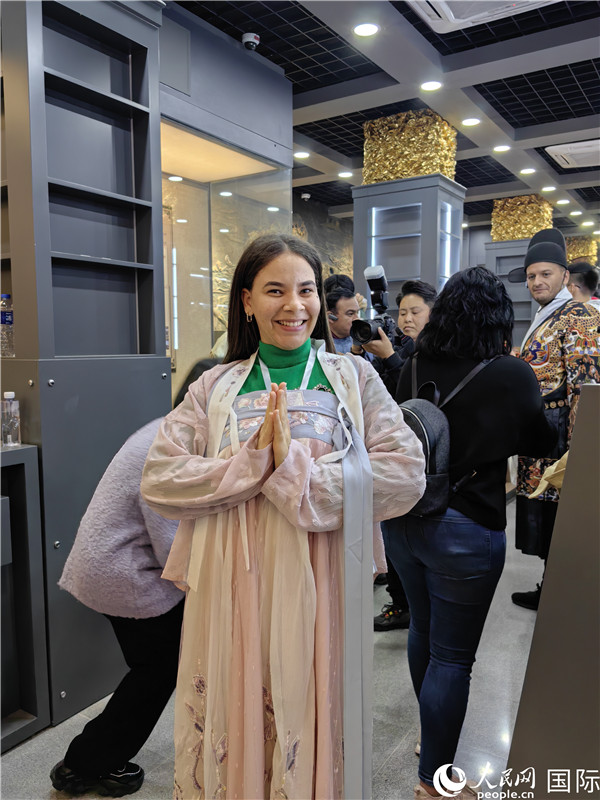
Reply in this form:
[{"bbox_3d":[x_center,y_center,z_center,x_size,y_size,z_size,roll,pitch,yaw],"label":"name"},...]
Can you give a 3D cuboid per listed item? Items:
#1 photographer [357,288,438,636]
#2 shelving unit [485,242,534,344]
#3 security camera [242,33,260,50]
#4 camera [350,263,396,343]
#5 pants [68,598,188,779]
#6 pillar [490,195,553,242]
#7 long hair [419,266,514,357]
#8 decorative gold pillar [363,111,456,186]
[{"bbox_3d":[0.536,0.287,2.977,0.480,1.660,0.420,5,7,42],"label":"photographer"},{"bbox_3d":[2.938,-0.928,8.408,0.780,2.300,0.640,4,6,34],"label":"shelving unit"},{"bbox_3d":[-0.297,-2.192,3.815,0.115,0.095,0.115,0,5,0],"label":"security camera"},{"bbox_3d":[0.322,-0.413,2.700,0.150,0.320,0.220,5,15,41],"label":"camera"},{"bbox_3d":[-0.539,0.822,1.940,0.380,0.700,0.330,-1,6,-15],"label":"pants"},{"bbox_3d":[2.947,-2.342,8.276,0.650,0.580,0.500,4,6,34],"label":"pillar"},{"bbox_3d":[0.488,-0.258,1.840,0.250,0.260,0.250,5,7,38],"label":"long hair"},{"bbox_3d":[0.940,-2.079,5.323,0.650,0.580,0.490,4,6,34],"label":"decorative gold pillar"}]

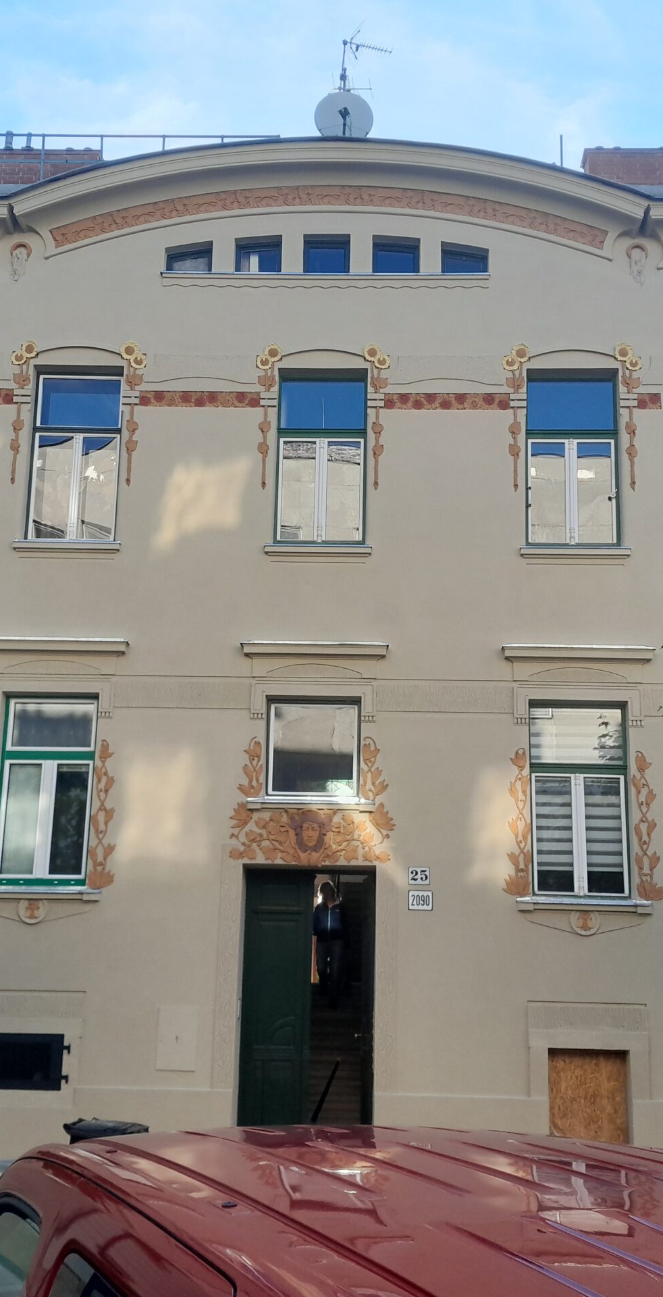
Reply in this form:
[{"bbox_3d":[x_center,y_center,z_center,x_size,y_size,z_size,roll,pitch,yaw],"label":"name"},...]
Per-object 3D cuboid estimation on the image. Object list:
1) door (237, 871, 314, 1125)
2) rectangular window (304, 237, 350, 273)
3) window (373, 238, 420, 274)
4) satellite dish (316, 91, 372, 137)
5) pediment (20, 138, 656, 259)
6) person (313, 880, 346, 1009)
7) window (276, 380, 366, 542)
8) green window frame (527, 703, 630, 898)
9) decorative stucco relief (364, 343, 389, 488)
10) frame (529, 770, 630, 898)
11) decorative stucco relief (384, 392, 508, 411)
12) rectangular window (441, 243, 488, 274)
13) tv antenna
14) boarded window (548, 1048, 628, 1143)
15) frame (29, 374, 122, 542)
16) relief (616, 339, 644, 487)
[{"bbox_3d":[-0.608,4.104,14.502,0.780,3.113,0.090,1,-13,2],"label":"door"},{"bbox_3d":[-0.048,-4.947,16.339,0.581,0.500,0.120,1,-13,2],"label":"rectangular window"},{"bbox_3d":[0.799,-4.800,15.909,0.575,0.491,0.150,1,-14,2],"label":"window"},{"bbox_3d":[0.188,-7.881,19.168,0.877,0.894,0.400,1,-14,2],"label":"satellite dish"},{"bbox_3d":[-0.070,-5.298,15.369,7.366,1.268,0.535,1,-14,2],"label":"pediment"},{"bbox_3d":[-0.041,4.035,17.760,0.500,1.710,0.420,1,-14,2],"label":"person"},{"bbox_3d":[-0.112,-2.195,14.879,1.037,2.104,0.130,1,-14,2],"label":"window"},{"bbox_3d":[2.717,1.658,14.272,1.064,2.130,0.150,1,-14,2],"label":"green window frame"},{"bbox_3d":[0.563,-2.801,15.681,0.291,1.839,0.060,1,-13,2],"label":"decorative stucco relief"},{"bbox_3d":[2.646,1.970,13.800,1.026,1.335,0.100,1,-14,2],"label":"frame"},{"bbox_3d":[1.369,-2.908,15.310,1.478,0.215,0.050,1,-14,2],"label":"decorative stucco relief"},{"bbox_3d":[1.592,-4.639,15.425,0.568,0.413,0.120,1,-14,2],"label":"rectangular window"},{"bbox_3d":[0.542,-9.643,21.278,0.885,1.338,0.450,4,-14,-10],"label":"tv antenna"},{"bbox_3d":[2.807,4.859,14.054,0.871,0.970,0.150,1,-13,2],"label":"boarded window"},{"bbox_3d":[-3.108,-2.339,15.880,1.050,2.125,0.120,1,-13,2],"label":"frame"},{"bbox_3d":[3.406,-2.650,14.786,0.290,1.793,0.060,1,-14,2],"label":"relief"}]

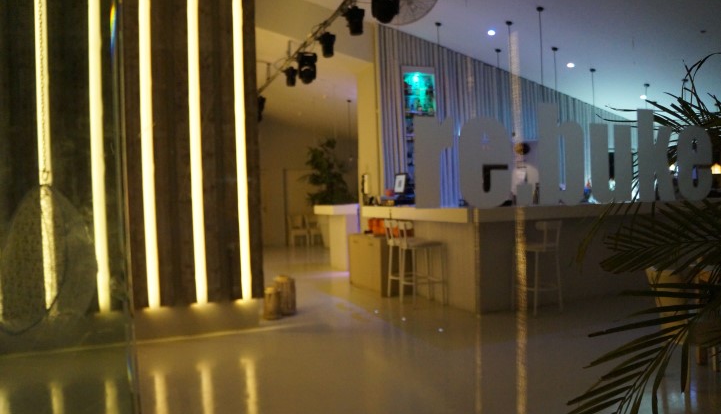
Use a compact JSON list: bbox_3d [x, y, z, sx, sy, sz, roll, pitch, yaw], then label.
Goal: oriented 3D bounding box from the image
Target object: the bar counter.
[{"bbox_3d":[1.944,0.542,7.802,2.950,1.150,3.100,-2,1,-25],"label":"bar counter"}]

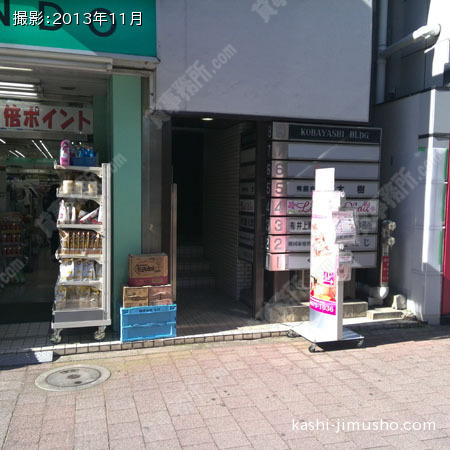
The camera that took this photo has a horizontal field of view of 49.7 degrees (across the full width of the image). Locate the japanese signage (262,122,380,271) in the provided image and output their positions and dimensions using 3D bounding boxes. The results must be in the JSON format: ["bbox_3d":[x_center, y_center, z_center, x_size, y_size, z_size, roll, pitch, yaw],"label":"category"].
[{"bbox_3d":[1.129,-0.297,5.485,1.345,1.610,0.150,0,4,-17],"label":"japanese signage"}]

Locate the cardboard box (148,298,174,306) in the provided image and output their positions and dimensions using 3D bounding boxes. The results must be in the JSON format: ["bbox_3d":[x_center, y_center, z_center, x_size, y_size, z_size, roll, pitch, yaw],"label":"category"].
[{"bbox_3d":[-0.661,0.748,4.793,0.225,0.150,0.320,0,4,-17],"label":"cardboard box"}]

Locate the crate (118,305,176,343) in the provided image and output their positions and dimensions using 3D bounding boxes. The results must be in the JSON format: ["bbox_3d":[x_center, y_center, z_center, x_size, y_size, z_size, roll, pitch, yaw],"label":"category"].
[{"bbox_3d":[-0.777,0.929,4.819,0.522,0.331,0.361,-1,4,-19],"label":"crate"}]

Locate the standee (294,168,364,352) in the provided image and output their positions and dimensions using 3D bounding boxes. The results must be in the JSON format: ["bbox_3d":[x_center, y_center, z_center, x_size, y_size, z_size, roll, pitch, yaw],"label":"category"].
[{"bbox_3d":[1.033,0.316,4.773,0.540,1.720,0.470,-1,4,-19],"label":"standee"}]

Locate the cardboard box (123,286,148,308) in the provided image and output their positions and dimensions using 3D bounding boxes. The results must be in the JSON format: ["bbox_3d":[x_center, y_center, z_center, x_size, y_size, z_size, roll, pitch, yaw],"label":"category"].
[{"bbox_3d":[-0.897,0.690,4.771,0.231,0.220,0.320,-1,4,-19],"label":"cardboard box"}]

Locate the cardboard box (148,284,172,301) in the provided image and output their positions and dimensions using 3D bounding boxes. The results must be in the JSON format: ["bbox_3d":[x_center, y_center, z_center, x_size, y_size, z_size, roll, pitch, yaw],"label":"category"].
[{"bbox_3d":[-0.673,0.687,4.847,0.229,0.220,0.320,-1,4,-19],"label":"cardboard box"}]

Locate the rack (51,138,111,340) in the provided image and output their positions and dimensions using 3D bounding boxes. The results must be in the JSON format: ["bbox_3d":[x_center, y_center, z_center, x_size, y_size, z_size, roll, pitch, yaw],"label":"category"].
[{"bbox_3d":[-1.417,0.248,4.791,0.530,1.680,0.730,0,4,-17],"label":"rack"}]

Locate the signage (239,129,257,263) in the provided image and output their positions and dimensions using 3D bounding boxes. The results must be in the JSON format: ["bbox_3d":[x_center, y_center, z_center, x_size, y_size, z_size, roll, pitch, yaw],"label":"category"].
[{"bbox_3d":[0.276,-0.329,5.756,0.045,1.530,0.530,-1,4,-20],"label":"signage"}]

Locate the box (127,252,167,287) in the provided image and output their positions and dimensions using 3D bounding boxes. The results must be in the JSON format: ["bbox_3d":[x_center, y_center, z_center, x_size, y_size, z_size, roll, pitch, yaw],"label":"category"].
[{"bbox_3d":[-0.766,0.439,4.807,0.369,0.279,0.230,-1,4,-19],"label":"box"}]

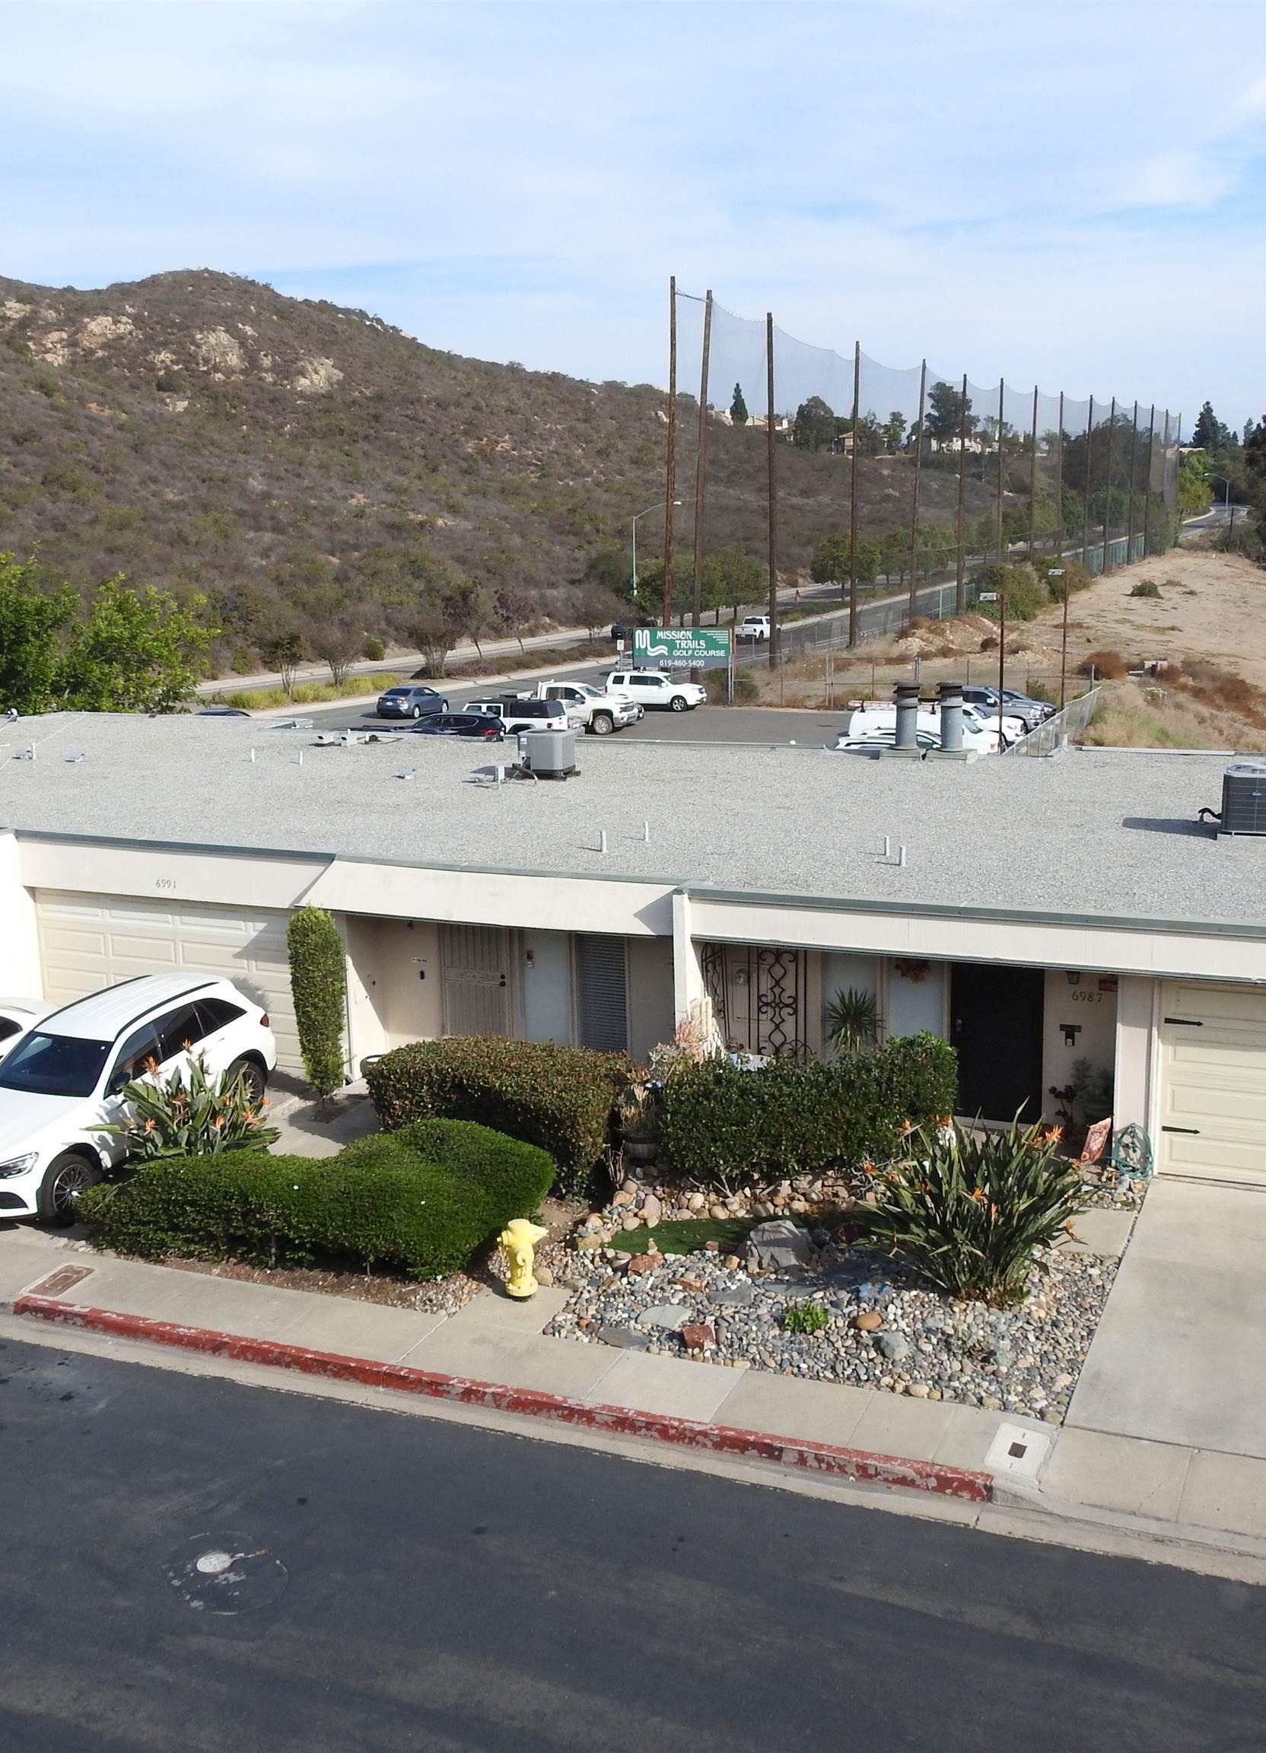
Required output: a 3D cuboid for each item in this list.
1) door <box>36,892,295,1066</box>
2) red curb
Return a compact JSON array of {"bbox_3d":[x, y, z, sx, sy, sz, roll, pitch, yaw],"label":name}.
[{"bbox_3d":[-5.819,1.280,24.332,4.550,2.120,0.120,4,13,23],"label":"door"},{"bbox_3d":[-1.546,4.369,16.072,9.230,0.160,0.180,4,13,23],"label":"red curb"}]

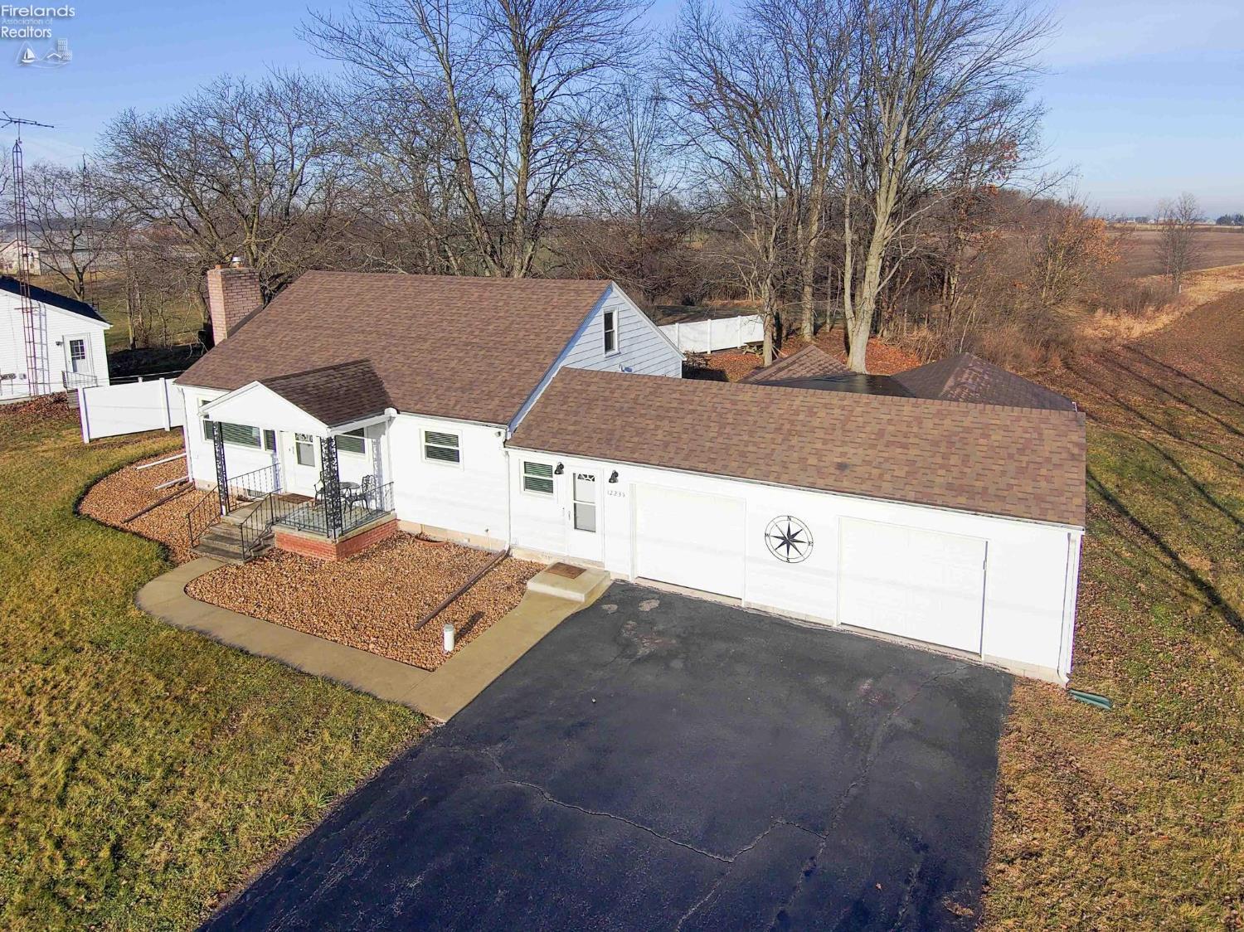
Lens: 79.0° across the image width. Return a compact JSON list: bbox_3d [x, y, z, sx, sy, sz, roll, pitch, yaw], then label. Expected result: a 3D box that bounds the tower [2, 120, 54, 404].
[{"bbox_3d":[-25.741,-8.872,32.757,2.321,11.867,1.700,1,17,6],"label":"tower"}]

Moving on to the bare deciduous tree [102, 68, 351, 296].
[{"bbox_3d":[-29.317,-19.094,55.370,17.325,17.907,16.603,-9,19,-25],"label":"bare deciduous tree"}]

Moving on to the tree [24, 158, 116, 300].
[{"bbox_3d":[-51.266,-21.516,70.063,8.231,13.191,7.889,-12,21,-33],"label":"tree"}]

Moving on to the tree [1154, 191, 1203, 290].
[{"bbox_3d":[63.723,-25.607,86.402,5.343,10.882,5.120,11,21,34],"label":"tree"}]

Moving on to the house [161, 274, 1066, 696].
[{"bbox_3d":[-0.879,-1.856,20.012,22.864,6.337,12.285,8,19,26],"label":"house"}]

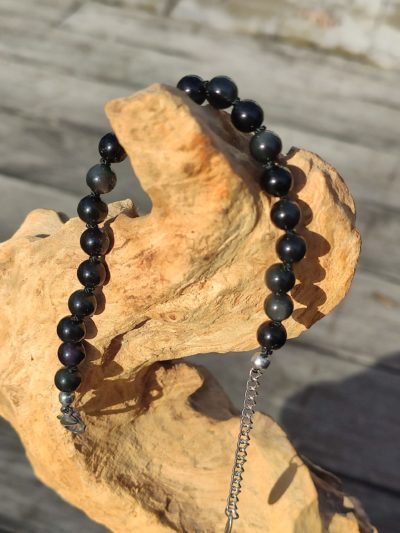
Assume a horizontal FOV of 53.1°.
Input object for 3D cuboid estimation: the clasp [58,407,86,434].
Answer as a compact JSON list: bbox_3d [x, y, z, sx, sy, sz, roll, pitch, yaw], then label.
[{"bbox_3d":[-0.040,0.050,0.128,0.004,0.010,0.006,16,50,46],"label":"clasp"}]

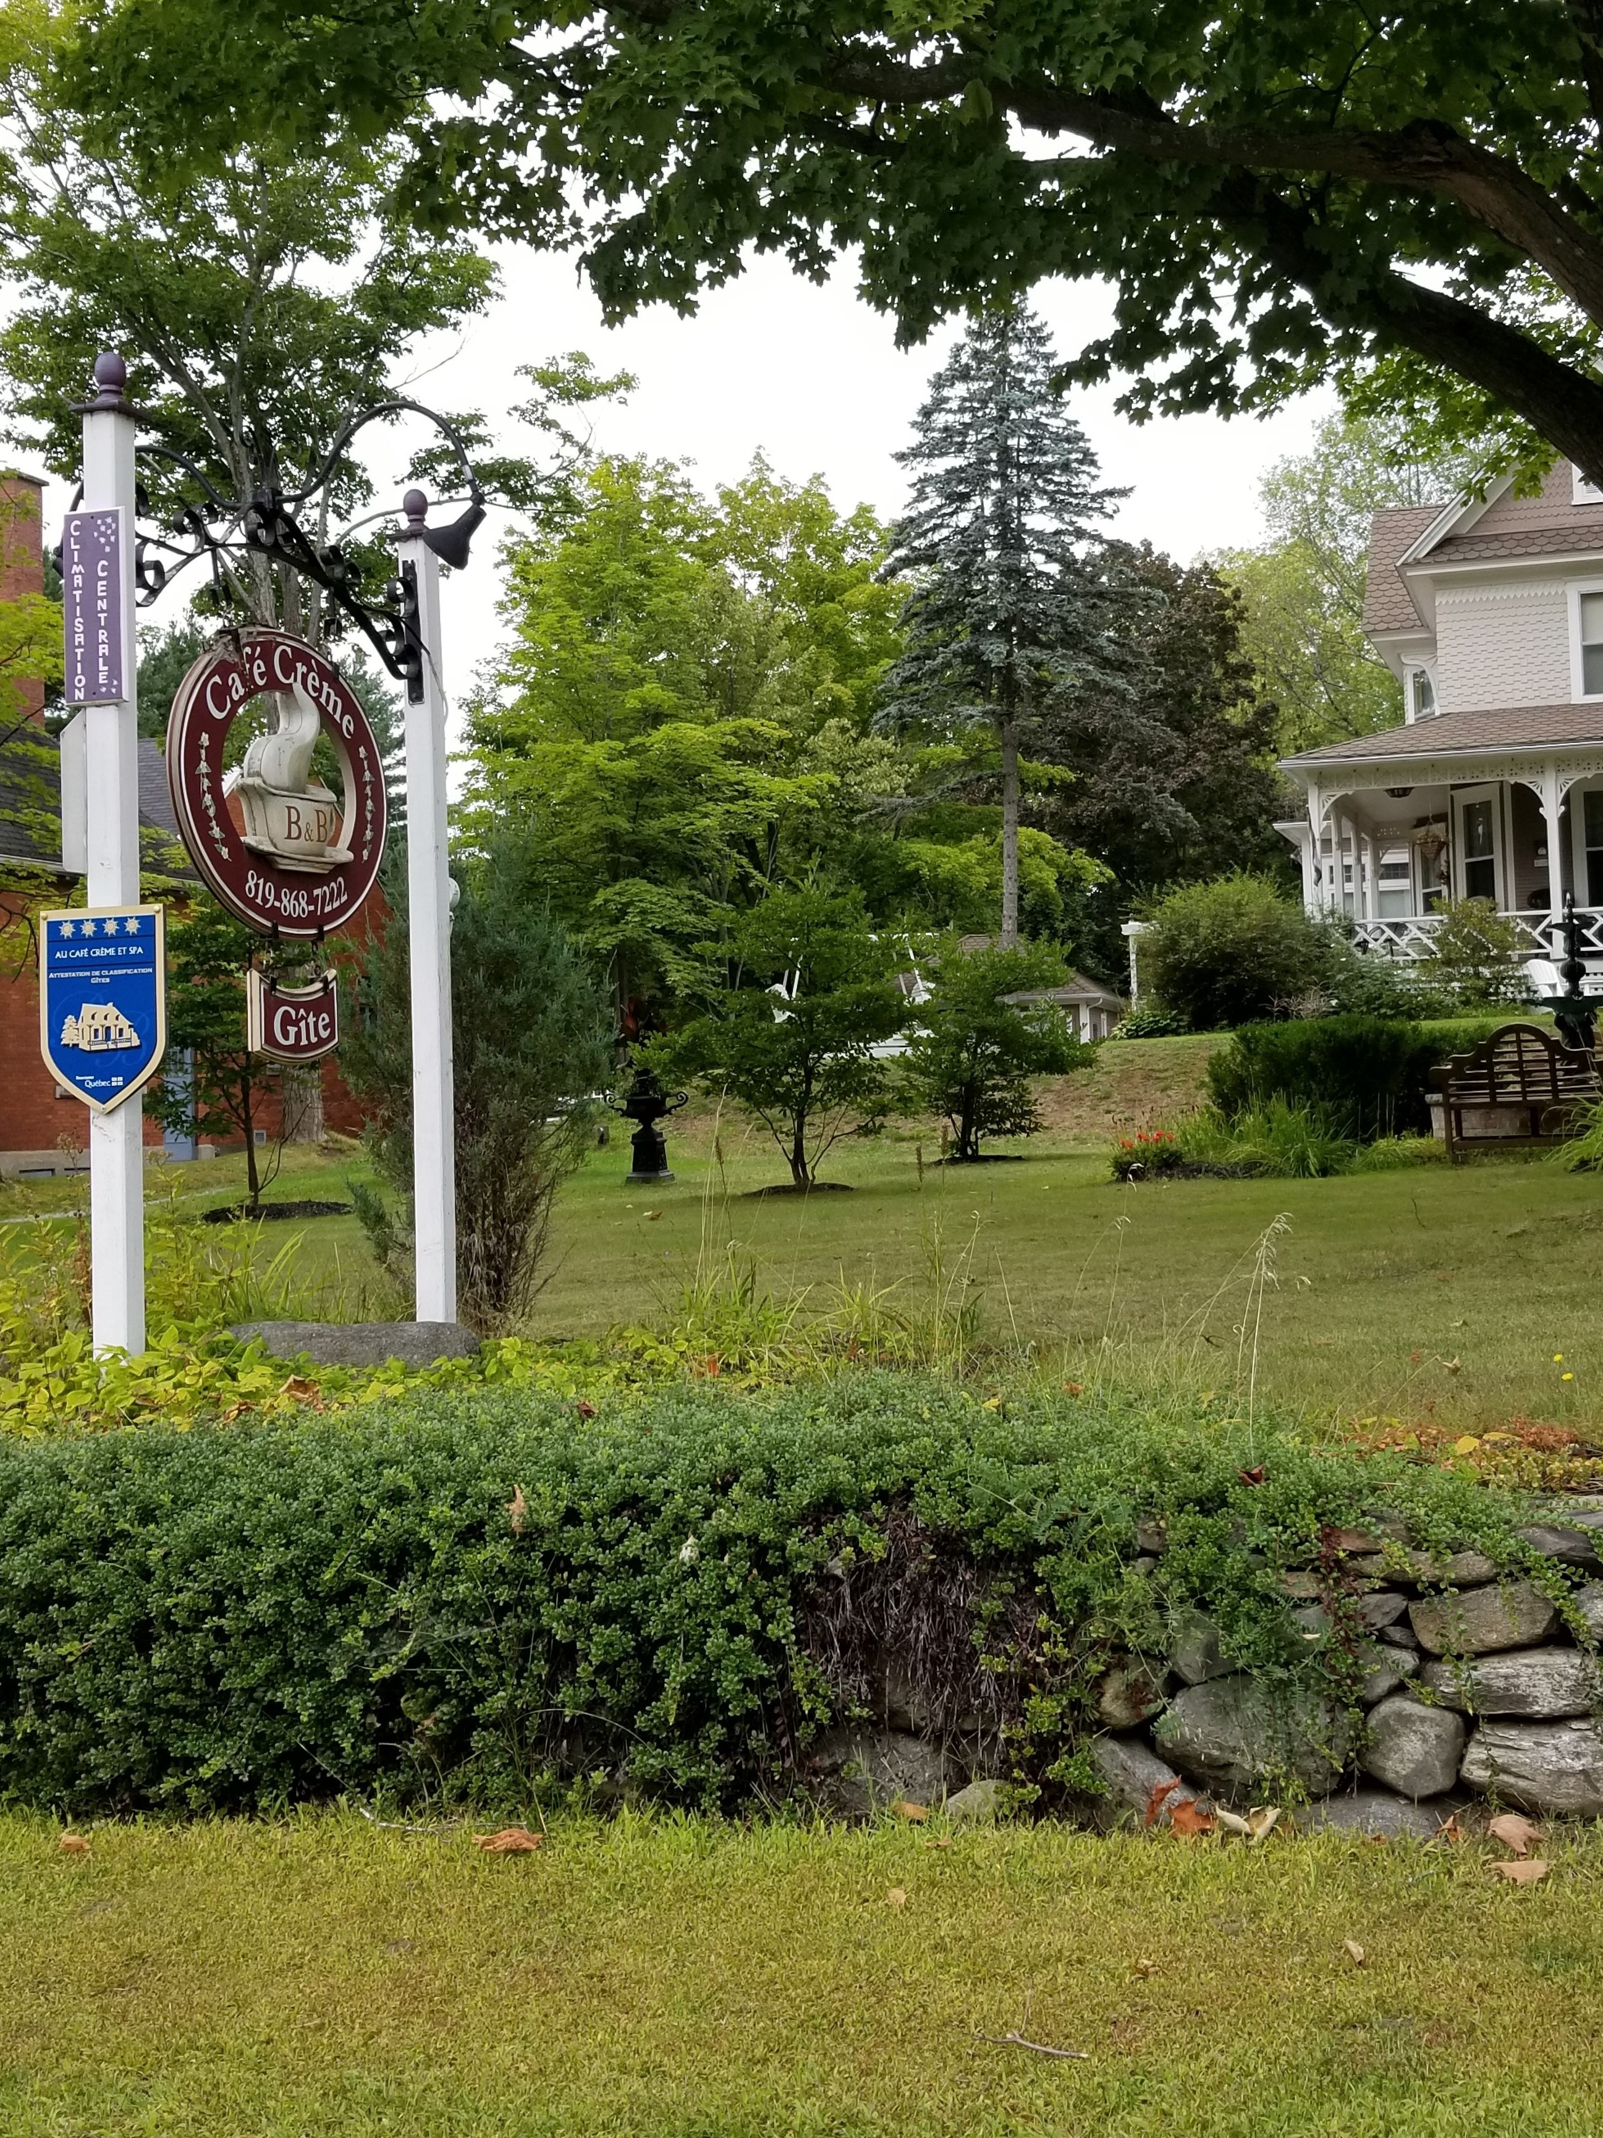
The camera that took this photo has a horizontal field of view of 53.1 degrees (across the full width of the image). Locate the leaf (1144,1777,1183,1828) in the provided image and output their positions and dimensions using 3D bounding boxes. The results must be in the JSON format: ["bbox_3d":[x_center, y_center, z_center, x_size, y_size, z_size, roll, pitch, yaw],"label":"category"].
[{"bbox_3d":[0.764,1.551,3.384,0.070,0.090,0.055,-2,-2,12],"label":"leaf"}]

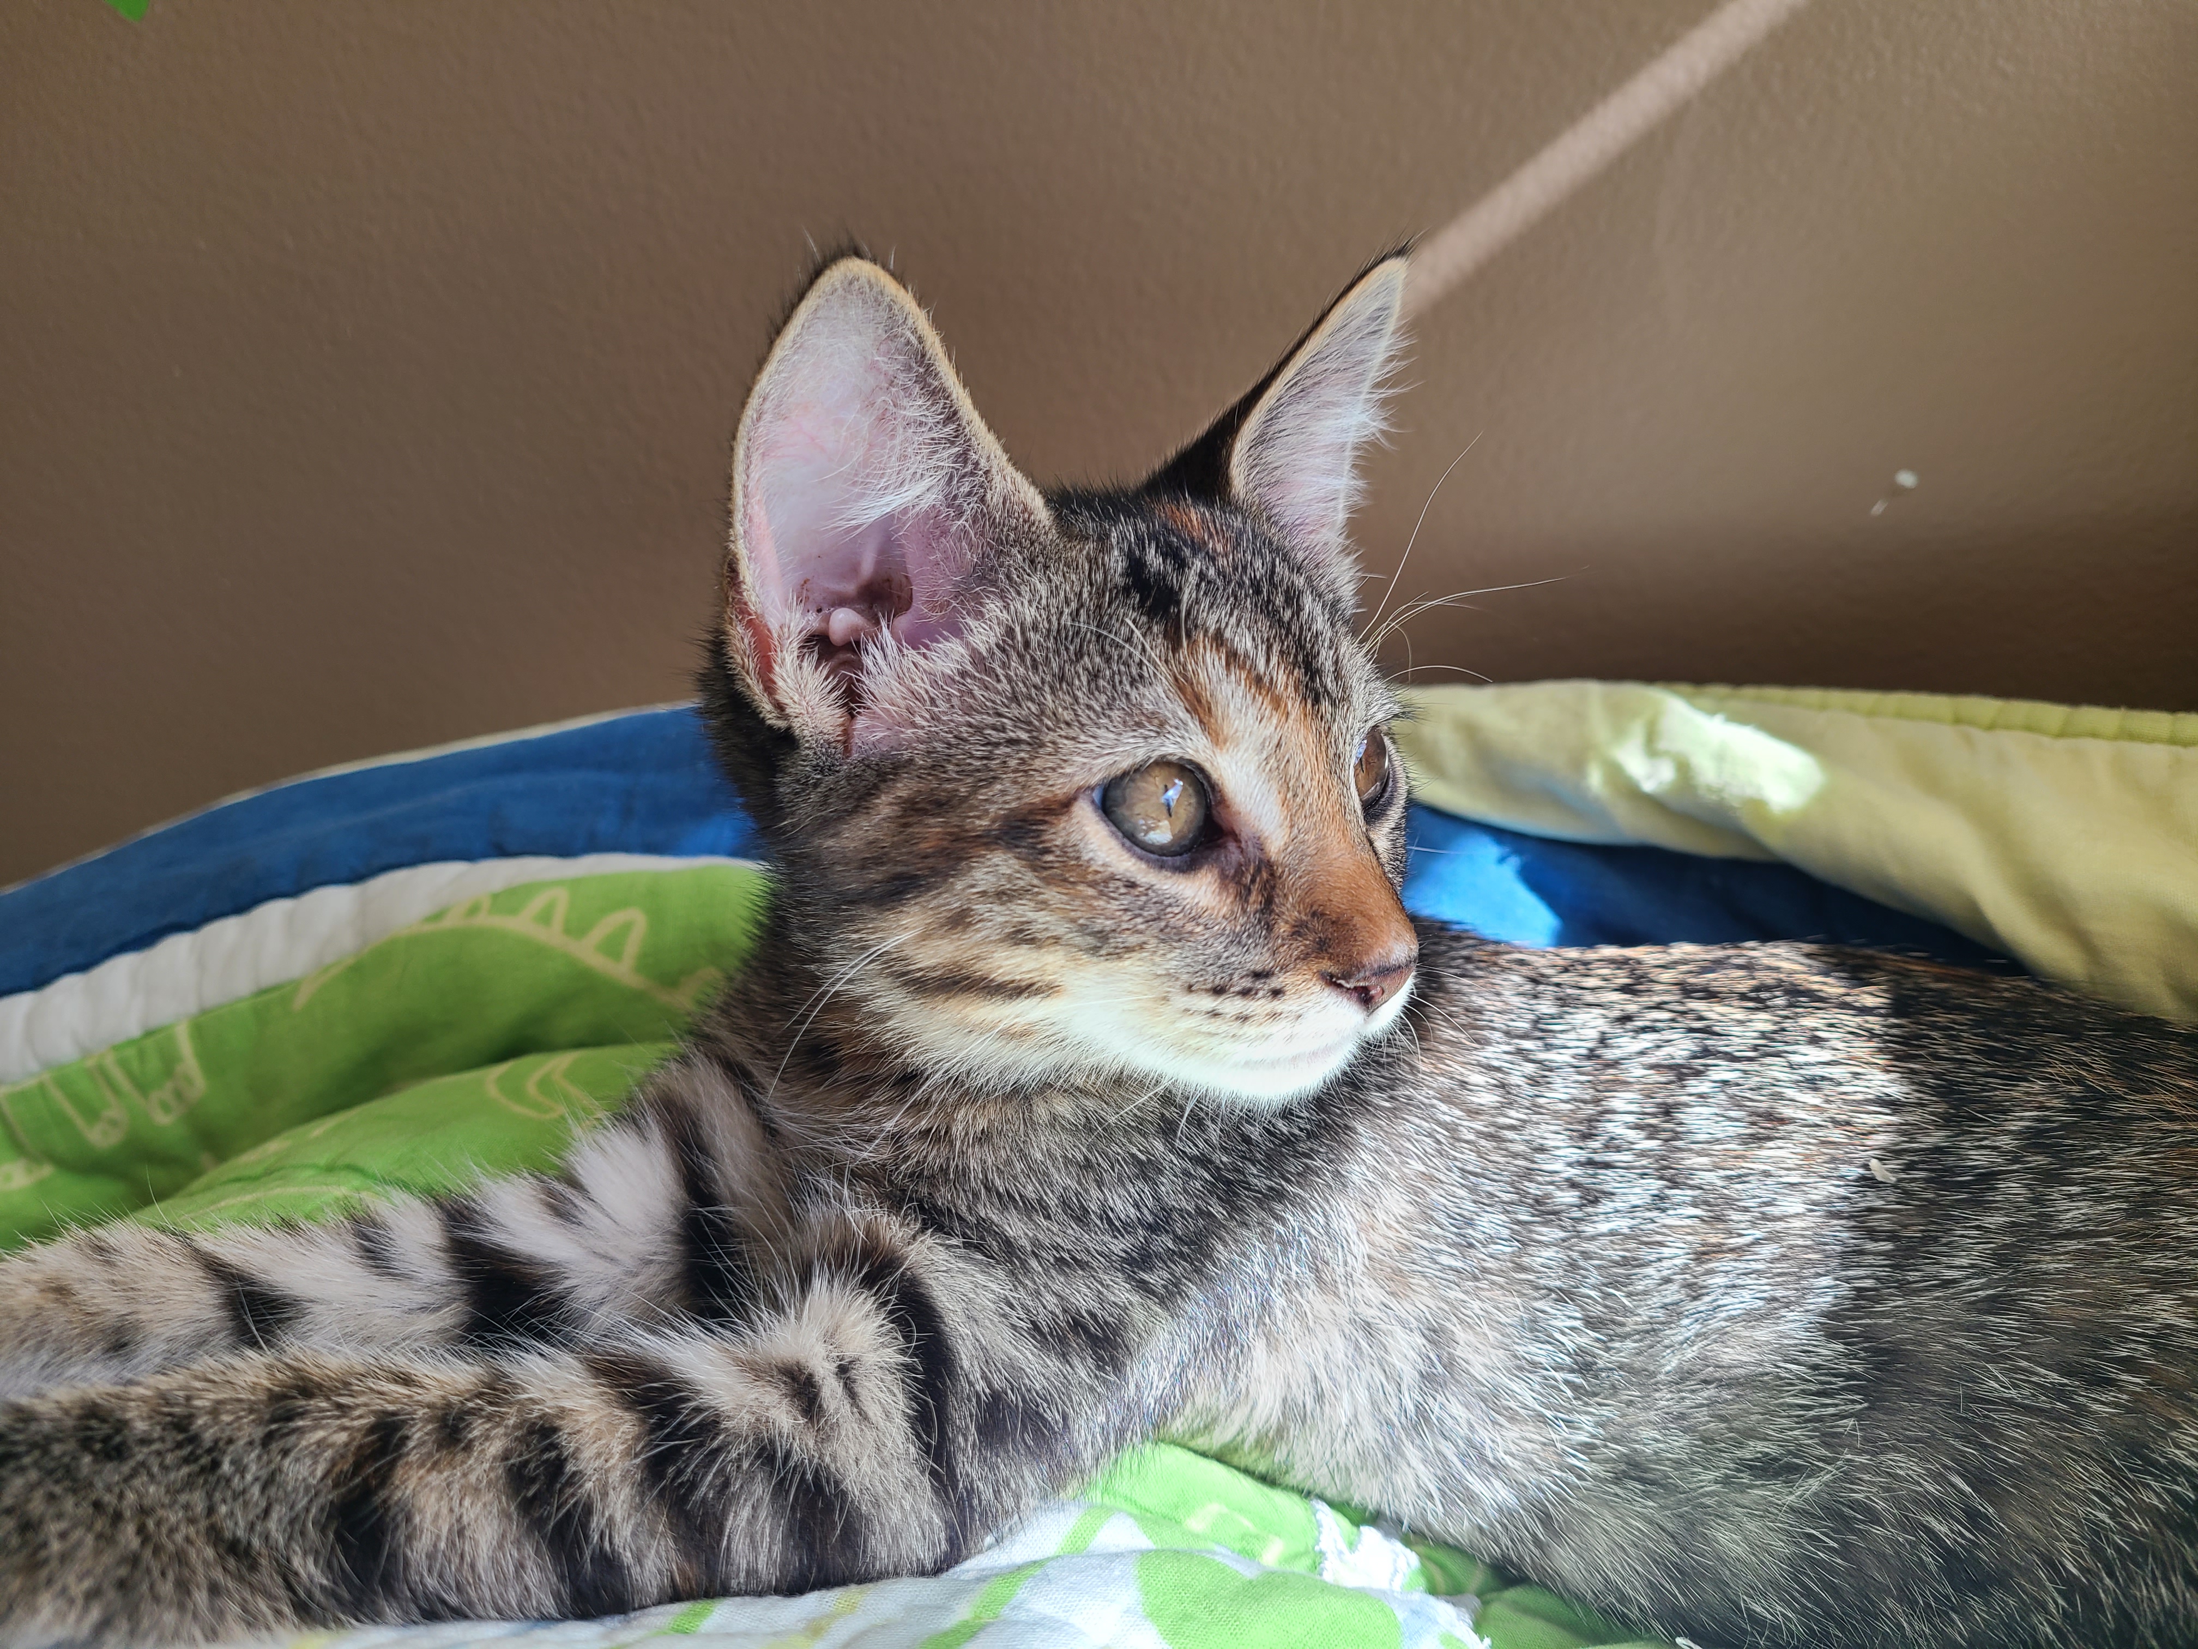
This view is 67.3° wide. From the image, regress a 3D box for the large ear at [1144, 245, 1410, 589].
[{"bbox_3d":[0.032,-0.066,0.277,0.026,0.058,0.042,13,1,30],"label":"large ear"}]

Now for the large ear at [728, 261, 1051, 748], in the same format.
[{"bbox_3d":[-0.032,-0.047,0.245,0.047,0.068,0.028,-5,10,-7],"label":"large ear"}]

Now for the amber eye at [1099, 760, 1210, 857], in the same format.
[{"bbox_3d":[0.008,-0.002,0.229,0.015,0.013,0.008,-1,8,-30],"label":"amber eye"}]

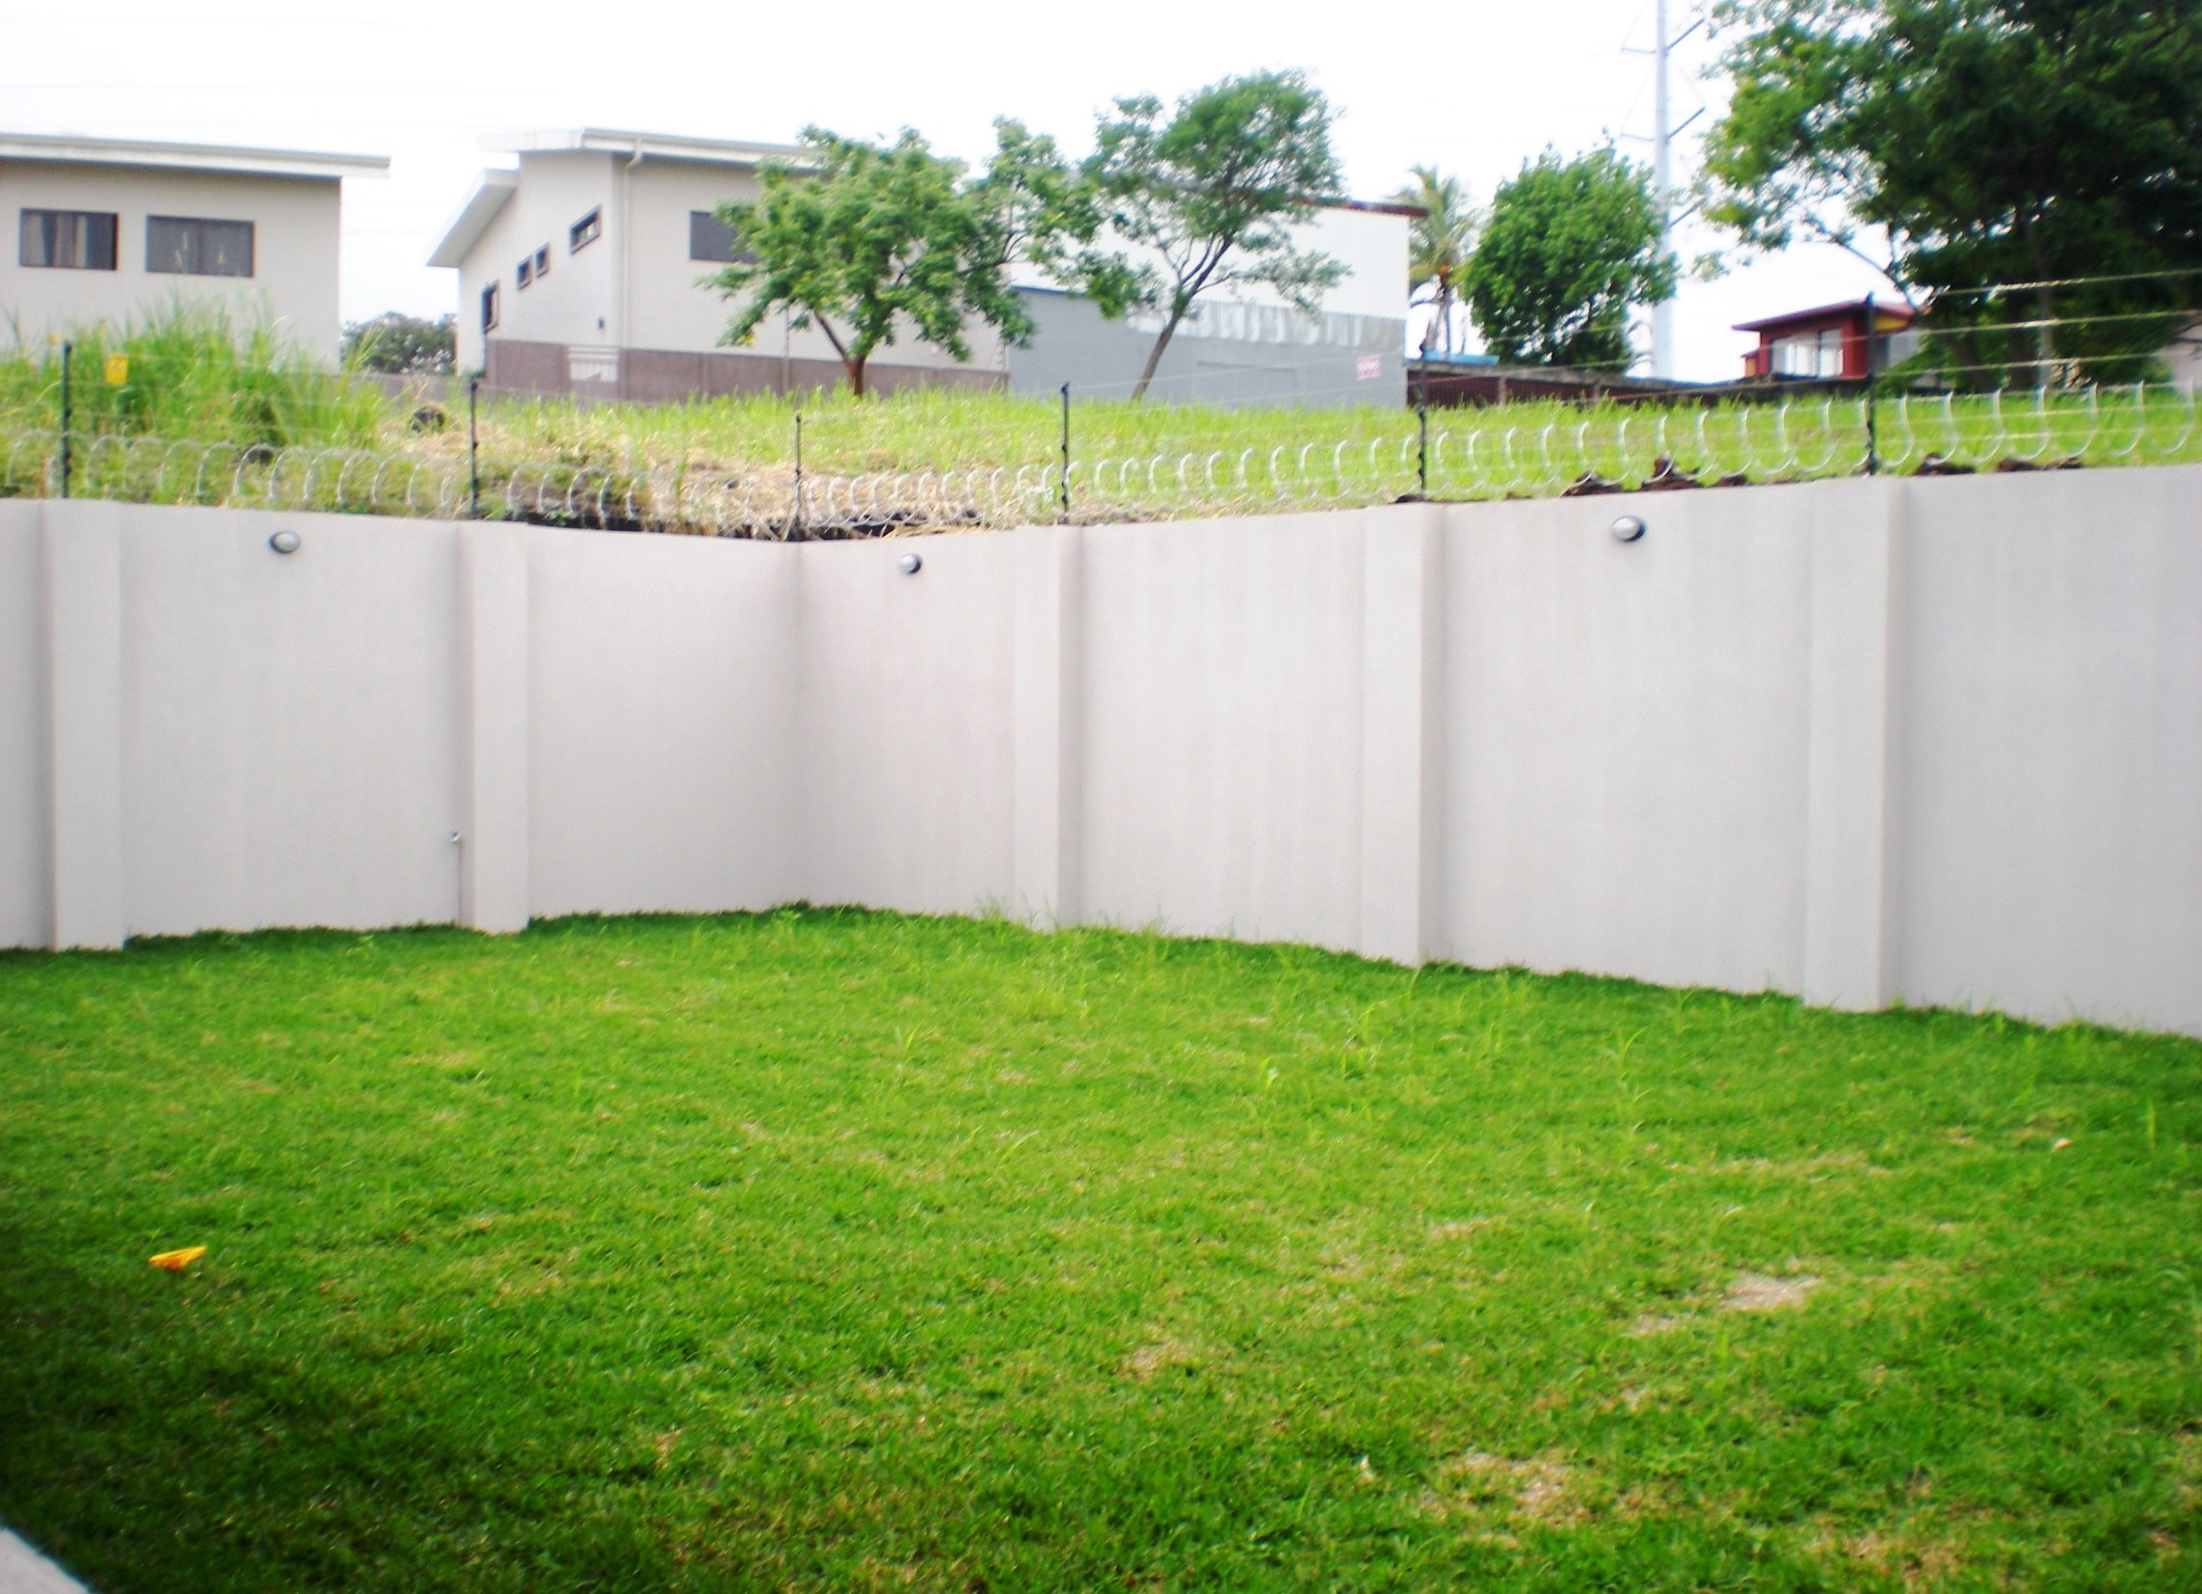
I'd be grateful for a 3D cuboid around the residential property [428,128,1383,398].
[{"bbox_3d":[-4.500,-10.800,56.000,18.500,6.900,15.000,-1,3,-25],"label":"residential property"}]

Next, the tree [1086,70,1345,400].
[{"bbox_3d":[1.950,-9.500,41.000,4.300,5.600,4.300,0,2,0],"label":"tree"}]

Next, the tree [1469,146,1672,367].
[{"bbox_3d":[12.700,-14.200,65.000,5.500,6.300,5.300,0,2,0],"label":"tree"}]

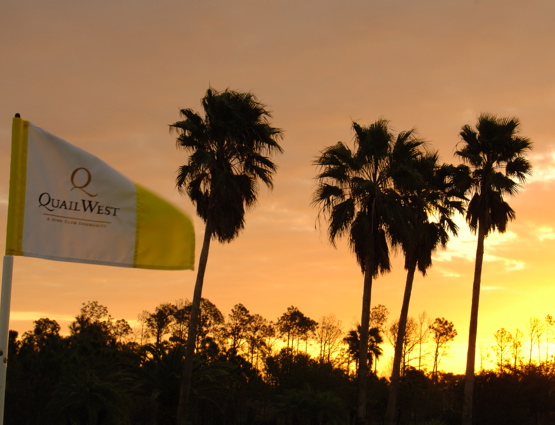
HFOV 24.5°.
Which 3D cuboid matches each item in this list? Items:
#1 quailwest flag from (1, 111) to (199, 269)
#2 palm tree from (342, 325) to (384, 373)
[{"bbox_3d":[-0.464,-0.052,3.330,0.490,0.385,0.130,3,-9,-12],"label":"quailwest flag"},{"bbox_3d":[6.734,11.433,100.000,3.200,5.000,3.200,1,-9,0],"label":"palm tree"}]

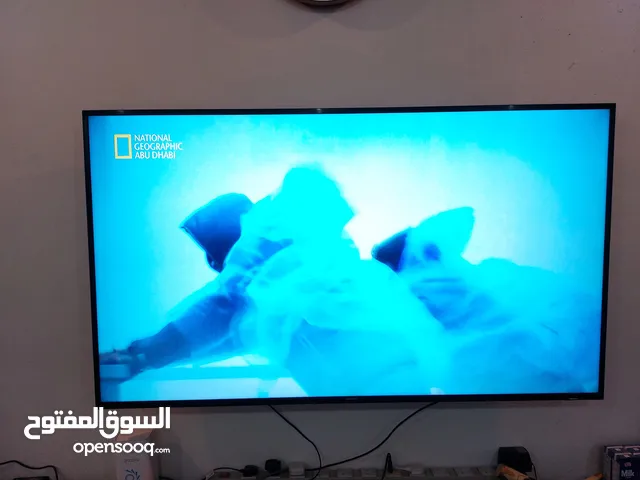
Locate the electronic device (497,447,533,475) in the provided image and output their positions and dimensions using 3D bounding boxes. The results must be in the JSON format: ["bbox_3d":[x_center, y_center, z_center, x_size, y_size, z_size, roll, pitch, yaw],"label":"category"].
[{"bbox_3d":[0.550,0.618,1.250,0.074,0.051,0.047,-1,5,0],"label":"electronic device"}]

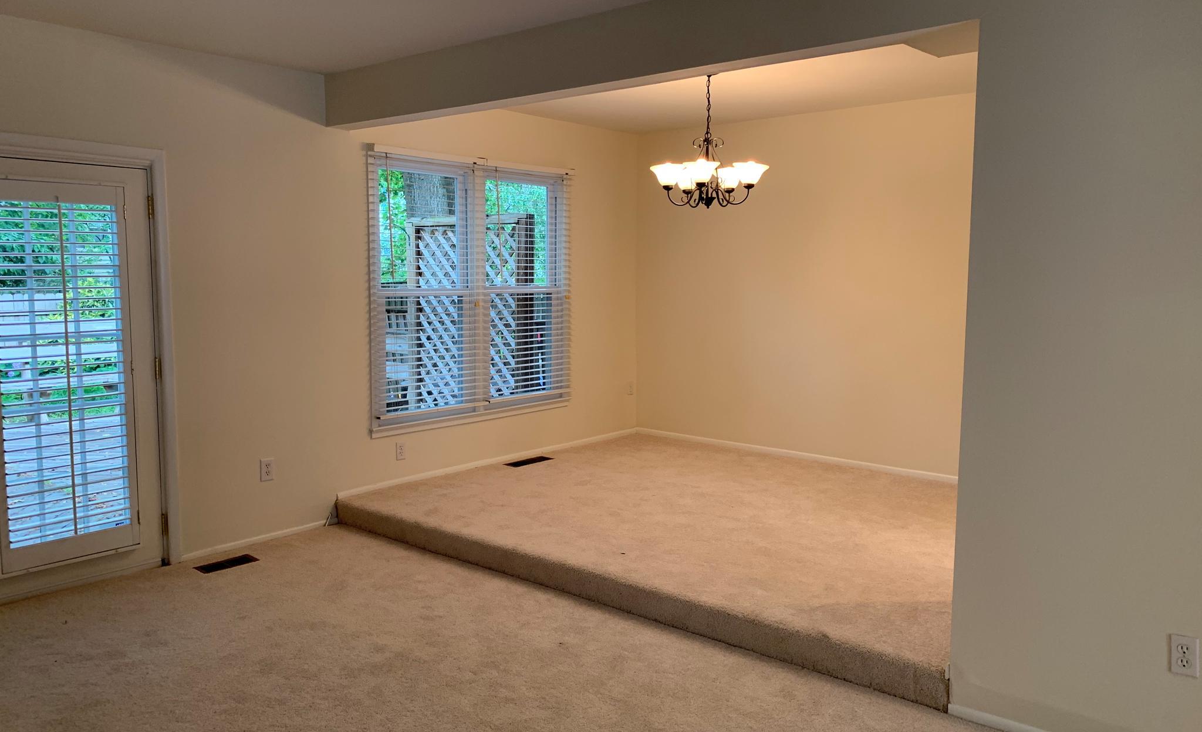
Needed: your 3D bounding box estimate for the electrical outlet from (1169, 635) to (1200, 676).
[{"bbox_3d":[1.710,0.850,2.643,0.071,0.115,0.010,5,8,39],"label":"electrical outlet"}]

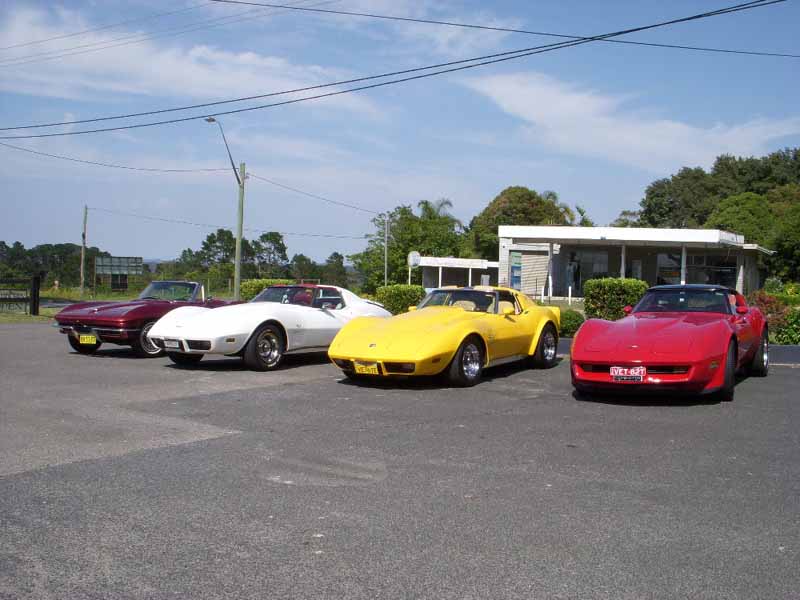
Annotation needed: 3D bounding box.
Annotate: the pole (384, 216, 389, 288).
[{"bbox_3d":[-1.076,-3.826,70.000,0.250,6.100,0.250,1,2,0],"label":"pole"}]

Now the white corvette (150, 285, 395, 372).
[{"bbox_3d":[-1.866,0.348,14.048,1.790,1.220,4.700,1,2,34],"label":"white corvette"}]

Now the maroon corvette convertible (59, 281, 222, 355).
[{"bbox_3d":[-4.103,0.277,16.038,1.770,1.240,4.450,1,2,29],"label":"maroon corvette convertible"}]

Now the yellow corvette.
[{"bbox_3d":[0.840,0.409,12.223,1.800,1.210,4.700,1,2,32],"label":"yellow corvette"}]

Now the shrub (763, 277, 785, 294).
[{"bbox_3d":[13.184,-0.512,31.000,0.800,0.680,0.750,2,2,28],"label":"shrub"}]

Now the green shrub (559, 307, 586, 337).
[{"bbox_3d":[3.012,0.411,15.700,0.680,0.520,0.600,2,2,28],"label":"green shrub"}]

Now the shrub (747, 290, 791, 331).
[{"bbox_3d":[6.570,0.215,15.700,0.900,0.800,0.800,2,2,28],"label":"shrub"}]

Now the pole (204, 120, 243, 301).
[{"bbox_3d":[-8.369,-4.328,42.000,1.850,8.900,0.400,1,2,17],"label":"pole"}]

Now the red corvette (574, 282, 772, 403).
[{"bbox_3d":[3.582,0.435,11.197,1.800,1.220,4.700,1,2,30],"label":"red corvette"}]

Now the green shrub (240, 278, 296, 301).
[{"bbox_3d":[-3.893,-0.163,26.000,1.700,1.050,1.400,2,2,28],"label":"green shrub"}]

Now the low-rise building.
[{"bbox_3d":[11.968,-1.765,46.731,10.800,3.500,9.500,2,2,27],"label":"low-rise building"}]

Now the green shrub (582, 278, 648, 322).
[{"bbox_3d":[4.957,-0.023,20.200,1.500,0.950,1.300,2,2,28],"label":"green shrub"}]

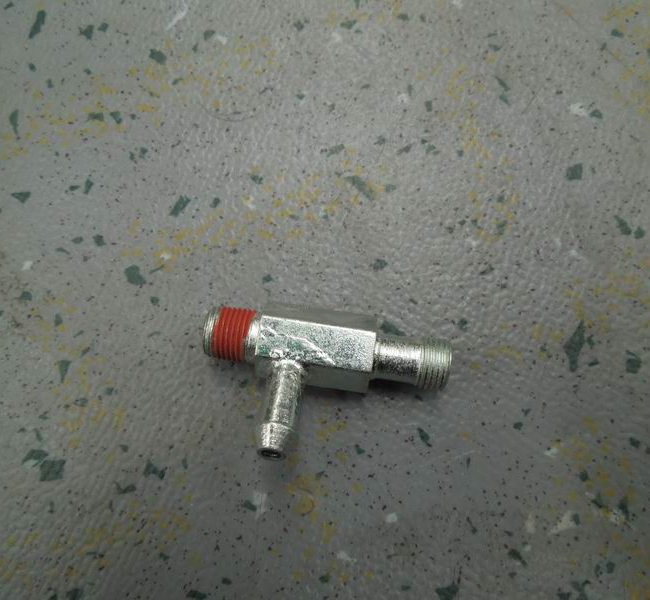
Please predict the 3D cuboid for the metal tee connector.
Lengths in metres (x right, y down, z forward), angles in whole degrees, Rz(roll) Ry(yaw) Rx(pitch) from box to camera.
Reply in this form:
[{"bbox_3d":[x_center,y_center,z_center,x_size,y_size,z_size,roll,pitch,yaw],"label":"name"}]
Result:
[{"bbox_3d":[-0.001,0.016,0.107,0.046,0.015,0.030,8,51,1],"label":"metal tee connector"}]

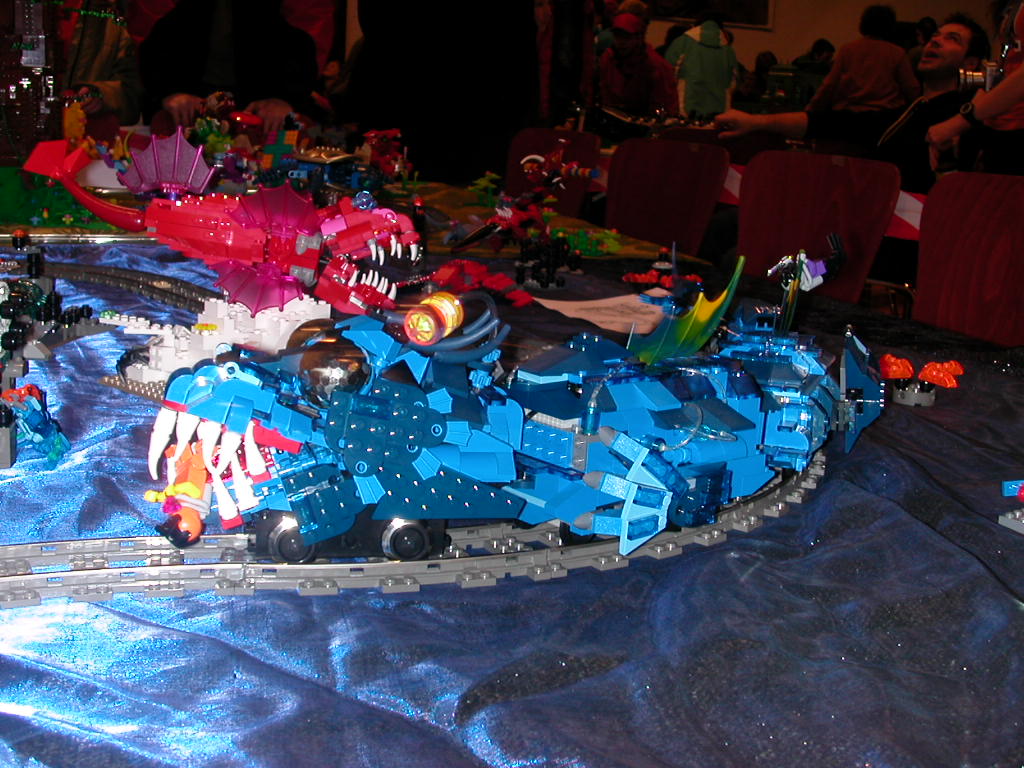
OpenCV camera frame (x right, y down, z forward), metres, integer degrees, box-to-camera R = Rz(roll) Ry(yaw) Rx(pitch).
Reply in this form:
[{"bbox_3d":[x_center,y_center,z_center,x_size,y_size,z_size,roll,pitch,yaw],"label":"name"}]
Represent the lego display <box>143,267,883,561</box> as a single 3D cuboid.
[{"bbox_3d":[0.052,0.005,0.698,0.445,0.118,0.127,-5,14,-34],"label":"lego display"}]

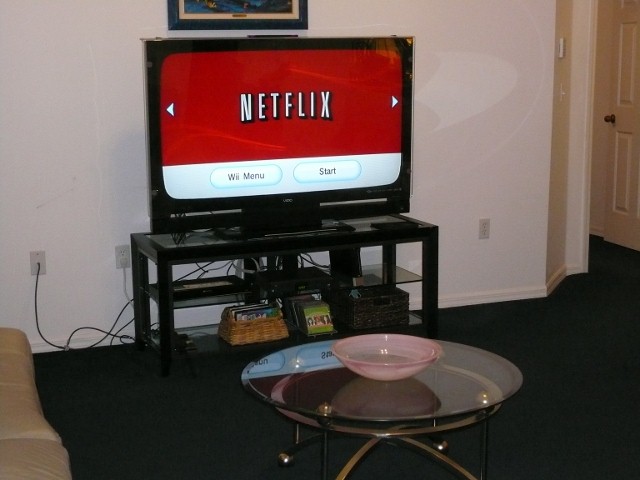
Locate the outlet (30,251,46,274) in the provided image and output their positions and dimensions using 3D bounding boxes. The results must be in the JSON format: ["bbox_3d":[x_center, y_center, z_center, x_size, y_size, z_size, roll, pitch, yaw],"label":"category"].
[{"bbox_3d":[-1.347,0.114,5.137,0.070,0.114,0.012,-5,11,-21],"label":"outlet"}]

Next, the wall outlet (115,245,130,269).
[{"bbox_3d":[-0.969,0.086,5.286,0.070,0.114,0.012,-5,11,-21],"label":"wall outlet"}]

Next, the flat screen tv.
[{"bbox_3d":[-0.192,-0.493,5.126,1.324,0.915,0.256,-5,12,-24],"label":"flat screen tv"}]

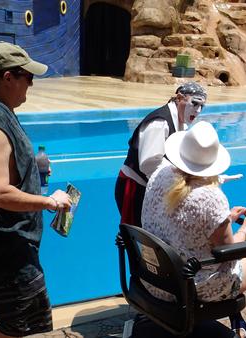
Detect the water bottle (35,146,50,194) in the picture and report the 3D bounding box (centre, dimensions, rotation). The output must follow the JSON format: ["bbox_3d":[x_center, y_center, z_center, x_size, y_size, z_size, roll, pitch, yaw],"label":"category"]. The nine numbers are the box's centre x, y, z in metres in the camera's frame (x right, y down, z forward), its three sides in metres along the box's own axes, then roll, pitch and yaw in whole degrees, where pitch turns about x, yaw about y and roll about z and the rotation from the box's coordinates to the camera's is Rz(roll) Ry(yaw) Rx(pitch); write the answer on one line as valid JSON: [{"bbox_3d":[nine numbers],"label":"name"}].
[{"bbox_3d":[-0.381,0.002,2.650,0.070,0.235,0.070,0,9,0],"label":"water bottle"}]

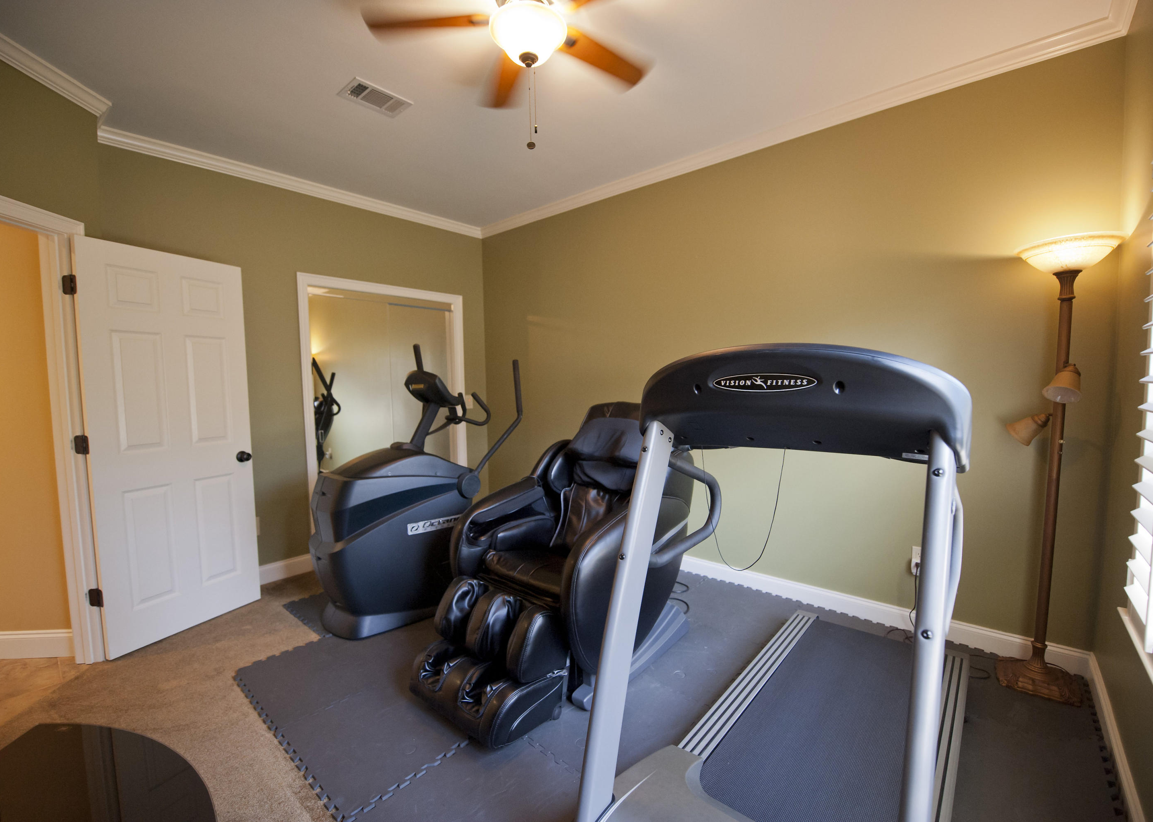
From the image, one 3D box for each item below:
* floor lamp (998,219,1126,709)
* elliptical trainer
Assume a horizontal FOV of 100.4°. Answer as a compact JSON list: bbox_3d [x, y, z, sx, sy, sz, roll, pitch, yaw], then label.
[{"bbox_3d":[1.996,0.245,2.004,0.350,1.860,0.350,2,5,40],"label":"floor lamp"},{"bbox_3d":[-0.833,0.361,3.105,1.700,1.570,0.700,-5,5,-45],"label":"elliptical trainer"}]

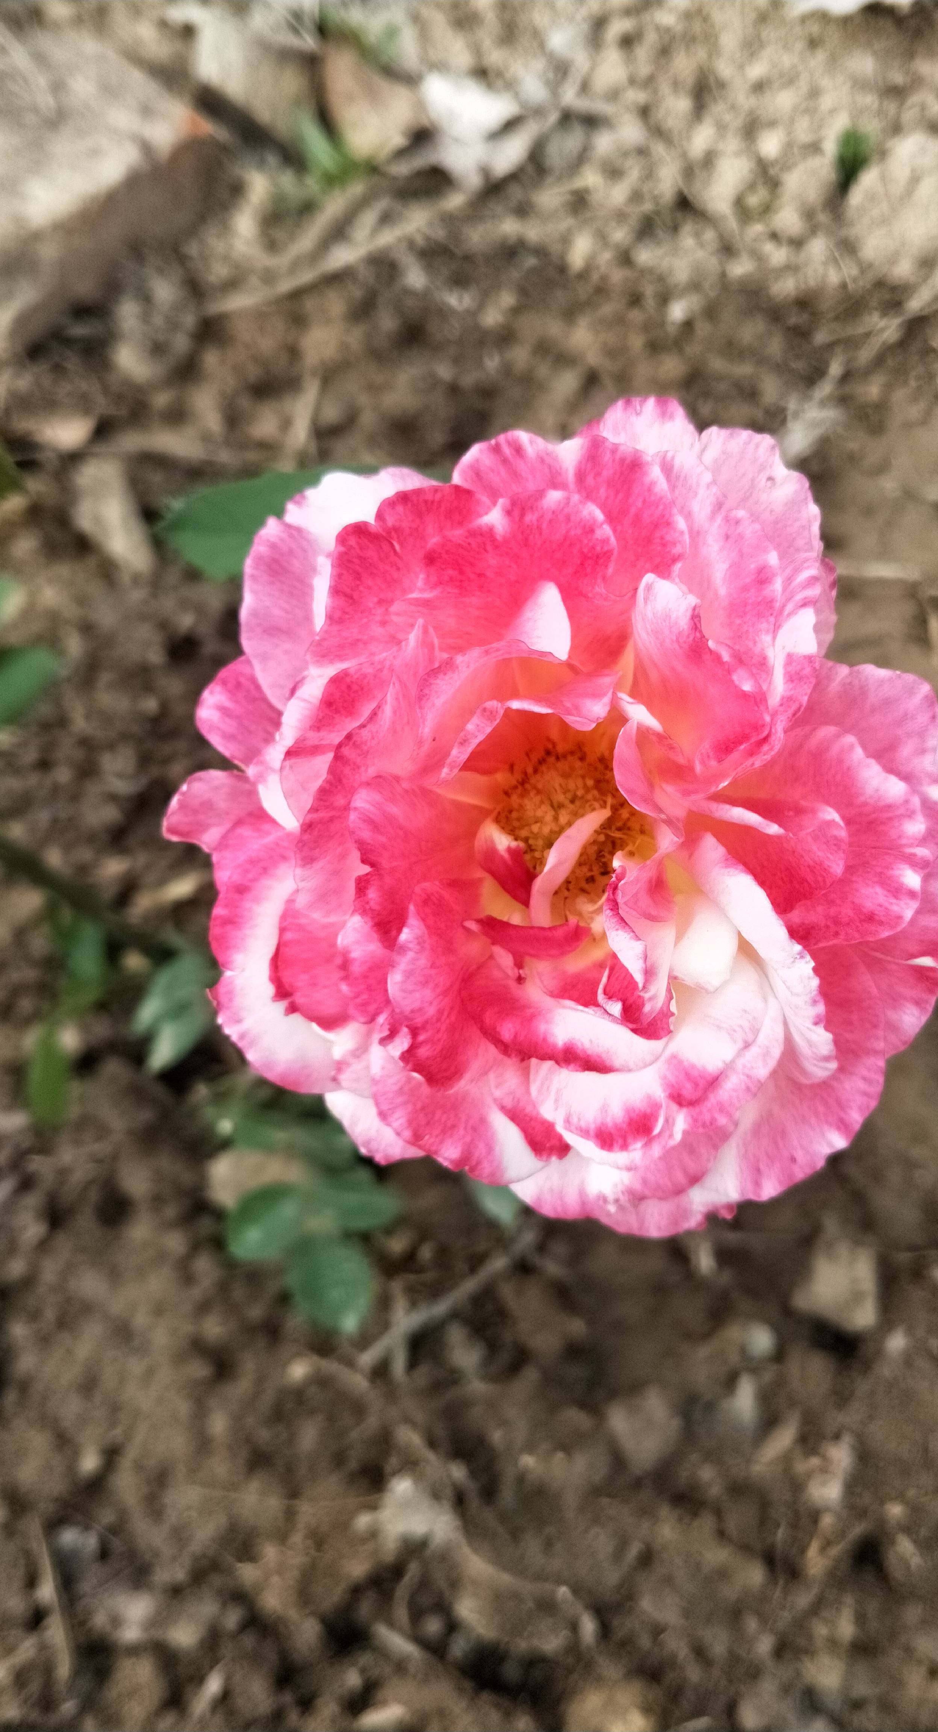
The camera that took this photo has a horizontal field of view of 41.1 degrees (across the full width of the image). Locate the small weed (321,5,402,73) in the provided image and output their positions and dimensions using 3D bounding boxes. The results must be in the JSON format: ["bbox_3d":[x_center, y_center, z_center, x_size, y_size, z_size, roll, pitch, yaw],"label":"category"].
[{"bbox_3d":[-0.048,-0.364,0.550,0.034,0.022,0.026,-2,69,-1],"label":"small weed"}]

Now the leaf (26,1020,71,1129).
[{"bbox_3d":[-0.116,0.058,0.345,0.012,0.012,0.029,-6,69,-2],"label":"leaf"}]

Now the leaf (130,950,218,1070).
[{"bbox_3d":[-0.082,0.040,0.345,0.019,0.012,0.031,18,70,7],"label":"leaf"}]

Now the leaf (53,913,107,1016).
[{"bbox_3d":[-0.101,0.026,0.325,0.012,0.008,0.025,-15,67,-6],"label":"leaf"}]

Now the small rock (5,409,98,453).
[{"bbox_3d":[-0.153,-0.160,0.460,0.032,0.012,0.016,-6,67,-3],"label":"small rock"}]

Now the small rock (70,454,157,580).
[{"bbox_3d":[-0.126,-0.124,0.445,0.020,0.014,0.045,-30,70,-12],"label":"small rock"}]

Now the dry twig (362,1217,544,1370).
[{"bbox_3d":[-0.006,0.128,0.372,0.068,0.010,0.008,-38,74,-13],"label":"dry twig"}]

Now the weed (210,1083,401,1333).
[{"bbox_3d":[-0.046,0.096,0.350,0.054,0.032,0.066,-3,69,-1],"label":"weed"}]

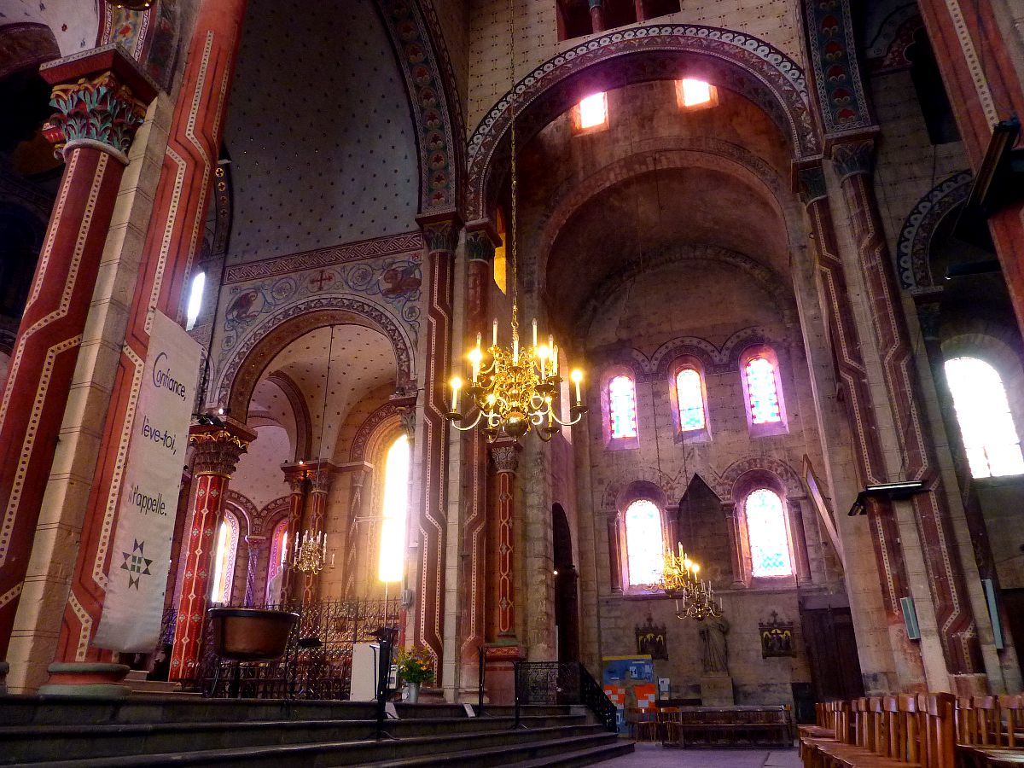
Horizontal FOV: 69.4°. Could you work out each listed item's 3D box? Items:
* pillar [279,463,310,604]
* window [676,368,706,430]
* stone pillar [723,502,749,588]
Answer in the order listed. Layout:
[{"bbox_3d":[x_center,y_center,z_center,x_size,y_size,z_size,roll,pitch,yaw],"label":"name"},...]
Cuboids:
[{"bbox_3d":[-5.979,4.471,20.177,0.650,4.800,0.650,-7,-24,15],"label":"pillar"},{"bbox_3d":[4.966,0.404,20.618,0.678,1.799,0.200,-7,-25,16],"label":"window"},{"bbox_3d":[6.817,4.865,22.420,0.500,2.600,0.480,-7,-24,15],"label":"stone pillar"}]

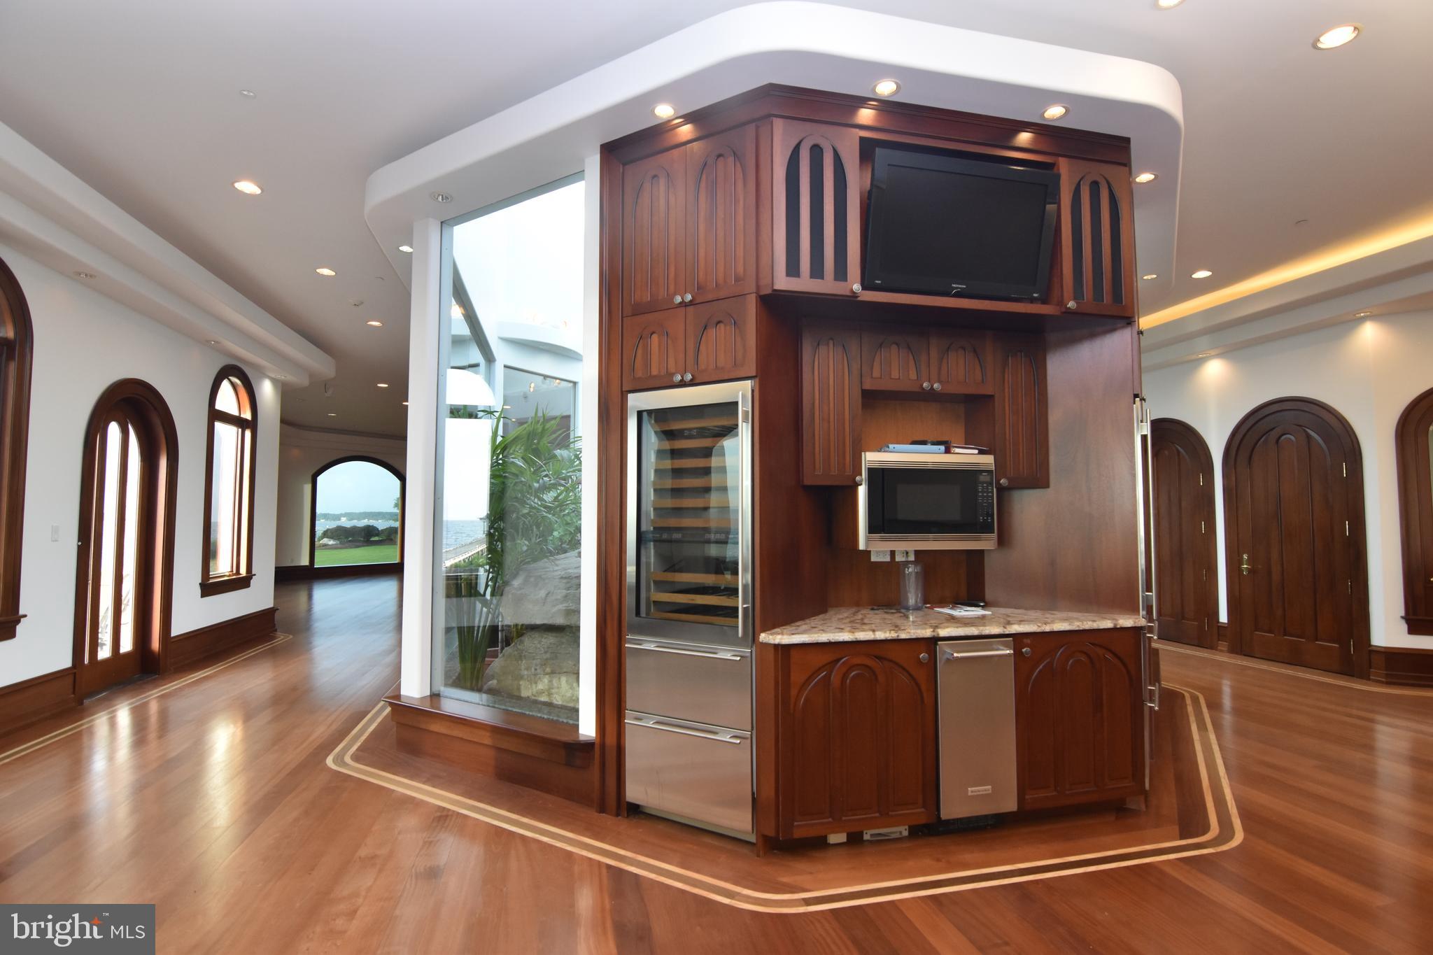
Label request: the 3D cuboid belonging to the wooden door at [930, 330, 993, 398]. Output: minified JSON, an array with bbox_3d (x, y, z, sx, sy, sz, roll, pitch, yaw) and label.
[{"bbox_3d":[1.337,-0.625,3.484,0.395,0.345,0.050,1,-3,-13],"label":"wooden door"}]

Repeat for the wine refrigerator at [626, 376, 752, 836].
[{"bbox_3d":[0.001,0.602,3.198,0.690,2.020,0.620,-2,-4,29],"label":"wine refrigerator"}]

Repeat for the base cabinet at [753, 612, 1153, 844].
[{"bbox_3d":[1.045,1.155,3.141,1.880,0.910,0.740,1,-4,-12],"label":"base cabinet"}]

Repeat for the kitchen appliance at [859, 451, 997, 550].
[{"bbox_3d":[1.030,0.130,3.366,0.700,0.480,0.420,1,-4,-11],"label":"kitchen appliance"}]

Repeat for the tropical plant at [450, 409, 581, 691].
[{"bbox_3d":[-1.420,0.548,4.575,0.950,1.950,0.900,-2,-4,30],"label":"tropical plant"}]

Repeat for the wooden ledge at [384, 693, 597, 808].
[{"bbox_3d":[-1.241,1.488,3.588,1.635,0.307,0.290,-2,-3,30],"label":"wooden ledge"}]

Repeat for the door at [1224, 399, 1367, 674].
[{"bbox_3d":[5.396,0.496,6.000,0.100,2.520,1.100,1,-3,-20],"label":"door"}]

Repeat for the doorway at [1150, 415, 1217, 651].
[{"bbox_3d":[5.290,0.601,7.407,0.150,2.590,1.120,1,-4,-20],"label":"doorway"}]

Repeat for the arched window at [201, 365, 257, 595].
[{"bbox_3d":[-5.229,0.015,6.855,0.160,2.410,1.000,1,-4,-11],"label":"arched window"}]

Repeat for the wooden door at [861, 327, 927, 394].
[{"bbox_3d":[0.906,-0.593,3.244,0.358,0.312,0.035,1,-4,-11],"label":"wooden door"}]

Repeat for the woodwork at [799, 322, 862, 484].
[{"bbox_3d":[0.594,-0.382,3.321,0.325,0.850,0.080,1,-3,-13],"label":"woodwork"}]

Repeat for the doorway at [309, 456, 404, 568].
[{"bbox_3d":[-8.387,0.780,14.931,0.220,2.560,2.130,-3,-4,35],"label":"doorway"}]

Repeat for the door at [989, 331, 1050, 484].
[{"bbox_3d":[1.614,-0.354,3.394,0.325,0.828,0.030,1,-4,-13],"label":"door"}]

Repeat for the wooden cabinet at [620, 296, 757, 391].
[{"bbox_3d":[-0.039,-0.612,3.179,0.732,0.371,0.450,-2,-3,29],"label":"wooden cabinet"}]

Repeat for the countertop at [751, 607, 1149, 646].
[{"bbox_3d":[1.103,0.716,3.210,2.000,0.037,0.655,1,-3,-13],"label":"countertop"}]

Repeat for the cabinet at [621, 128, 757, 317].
[{"bbox_3d":[-0.041,-1.191,3.208,0.735,0.786,0.450,-2,-3,29],"label":"cabinet"}]

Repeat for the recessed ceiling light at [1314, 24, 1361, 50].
[{"bbox_3d":[2.700,-1.919,2.776,0.155,0.040,0.155,0,-4,0],"label":"recessed ceiling light"}]

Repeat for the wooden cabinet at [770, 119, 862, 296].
[{"bbox_3d":[0.401,-1.169,2.992,0.403,0.755,0.400,1,-4,-12],"label":"wooden cabinet"}]

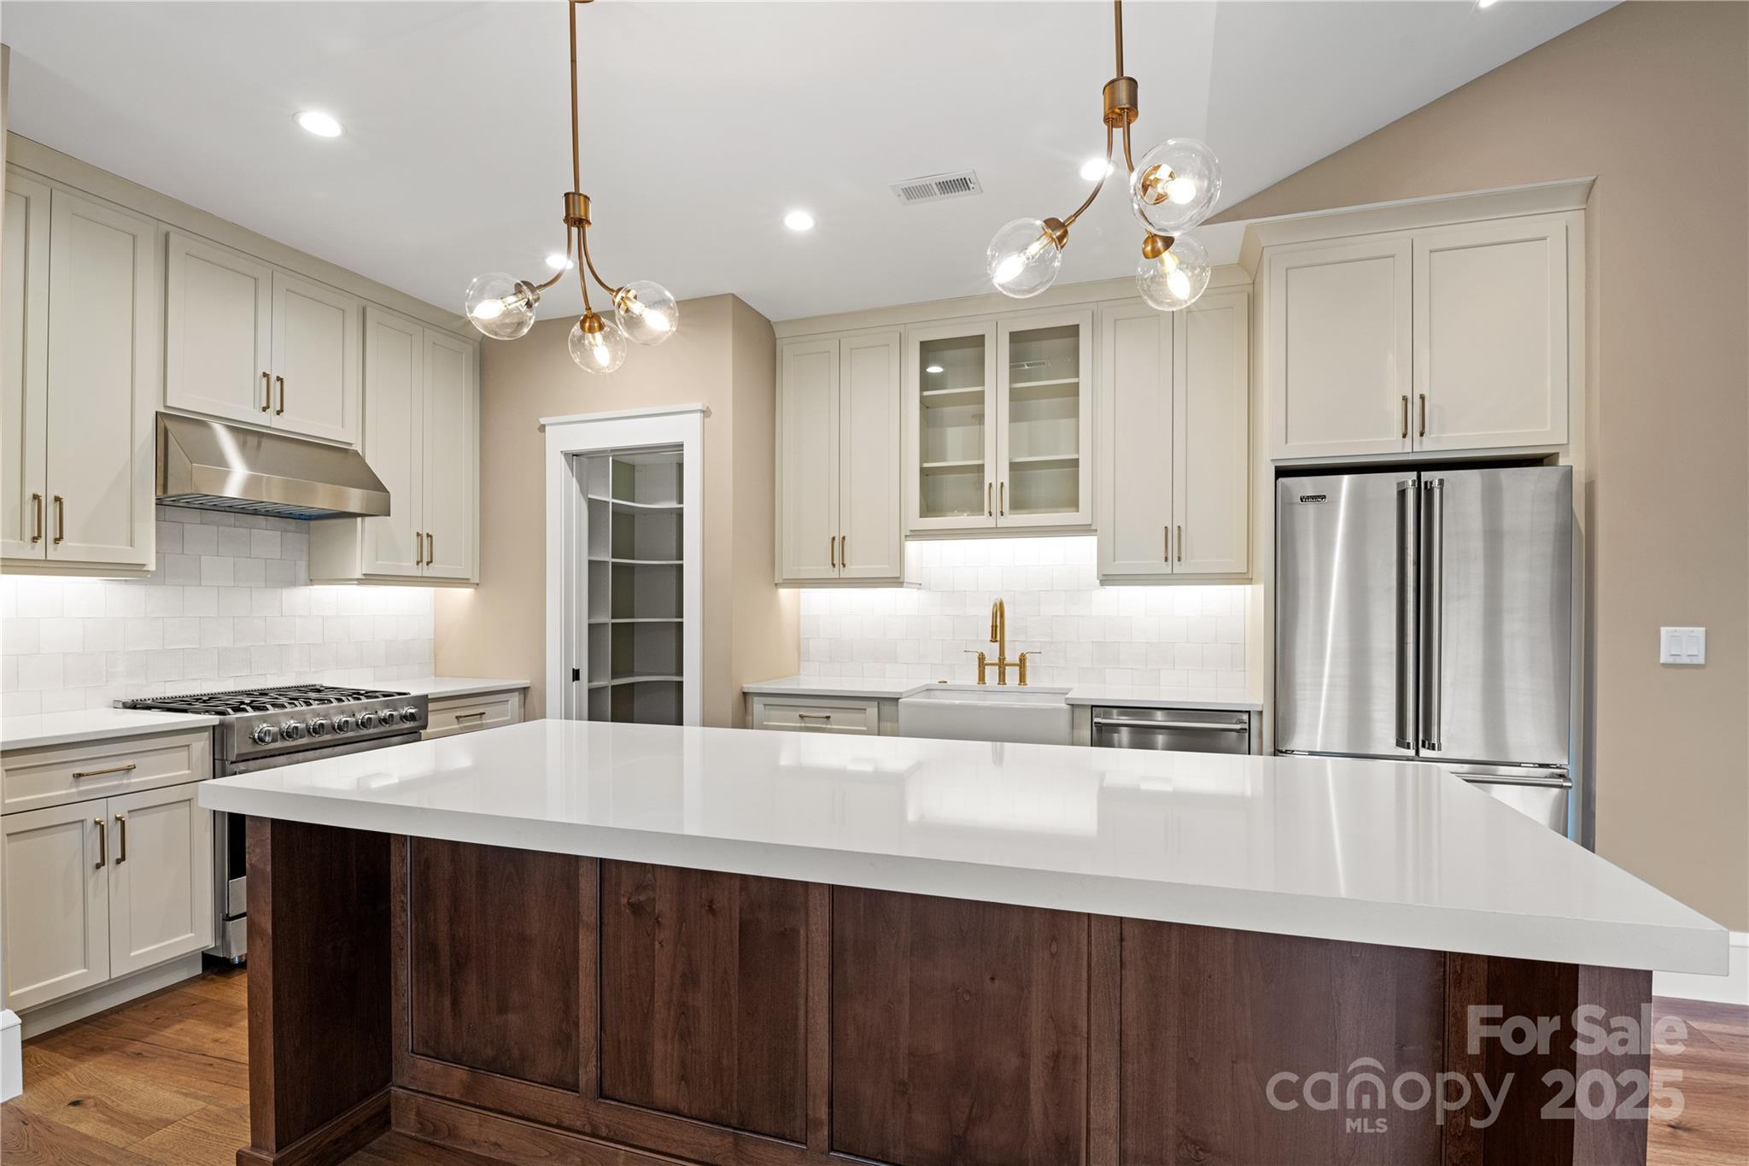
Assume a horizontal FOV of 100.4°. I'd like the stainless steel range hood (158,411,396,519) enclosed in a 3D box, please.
[{"bbox_3d":[-2.726,-0.490,3.233,0.578,0.340,0.817,0,-1,17],"label":"stainless steel range hood"}]

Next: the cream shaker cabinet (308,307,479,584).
[{"bbox_3d":[-2.650,-0.708,4.113,0.333,1.432,0.764,0,-2,16],"label":"cream shaker cabinet"}]

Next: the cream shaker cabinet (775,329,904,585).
[{"bbox_3d":[-0.151,-0.691,4.231,0.758,1.411,0.364,0,-2,16],"label":"cream shaker cabinet"}]

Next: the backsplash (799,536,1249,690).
[{"bbox_3d":[0.665,0.128,3.739,2.273,0.750,0.012,0,-1,17],"label":"backsplash"}]

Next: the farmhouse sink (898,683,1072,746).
[{"bbox_3d":[0.531,0.641,3.346,0.743,0.261,0.487,0,-1,17],"label":"farmhouse sink"}]

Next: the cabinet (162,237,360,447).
[{"bbox_3d":[-2.834,-1.031,3.284,0.346,0.711,0.817,0,-1,17],"label":"cabinet"}]

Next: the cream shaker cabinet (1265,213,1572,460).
[{"bbox_3d":[2.225,-0.935,3.201,1.058,0.867,0.690,0,-2,16],"label":"cream shaker cabinet"}]

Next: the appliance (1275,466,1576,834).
[{"bbox_3d":[2.149,0.524,3.095,0.923,1.825,0.850,0,-2,16],"label":"appliance"}]

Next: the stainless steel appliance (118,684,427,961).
[{"bbox_3d":[-2.627,0.976,3.226,0.736,0.956,0.844,0,-1,17],"label":"stainless steel appliance"}]

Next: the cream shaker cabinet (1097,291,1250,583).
[{"bbox_3d":[1.512,-0.706,3.742,0.703,1.411,0.364,0,-2,16],"label":"cream shaker cabinet"}]

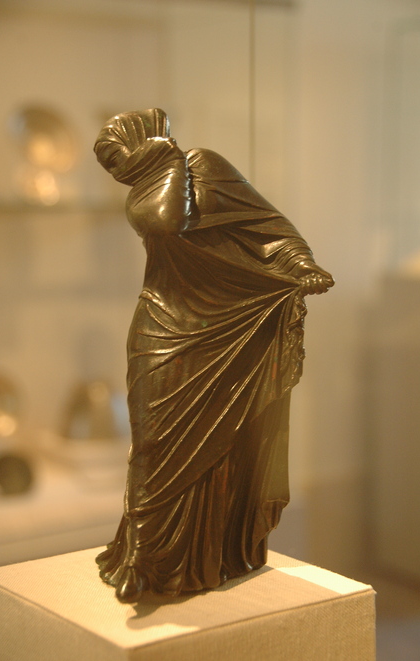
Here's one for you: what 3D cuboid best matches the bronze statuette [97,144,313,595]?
[{"bbox_3d":[0.000,0.007,0.622,0.104,0.205,0.088,3,7,28],"label":"bronze statuette"}]

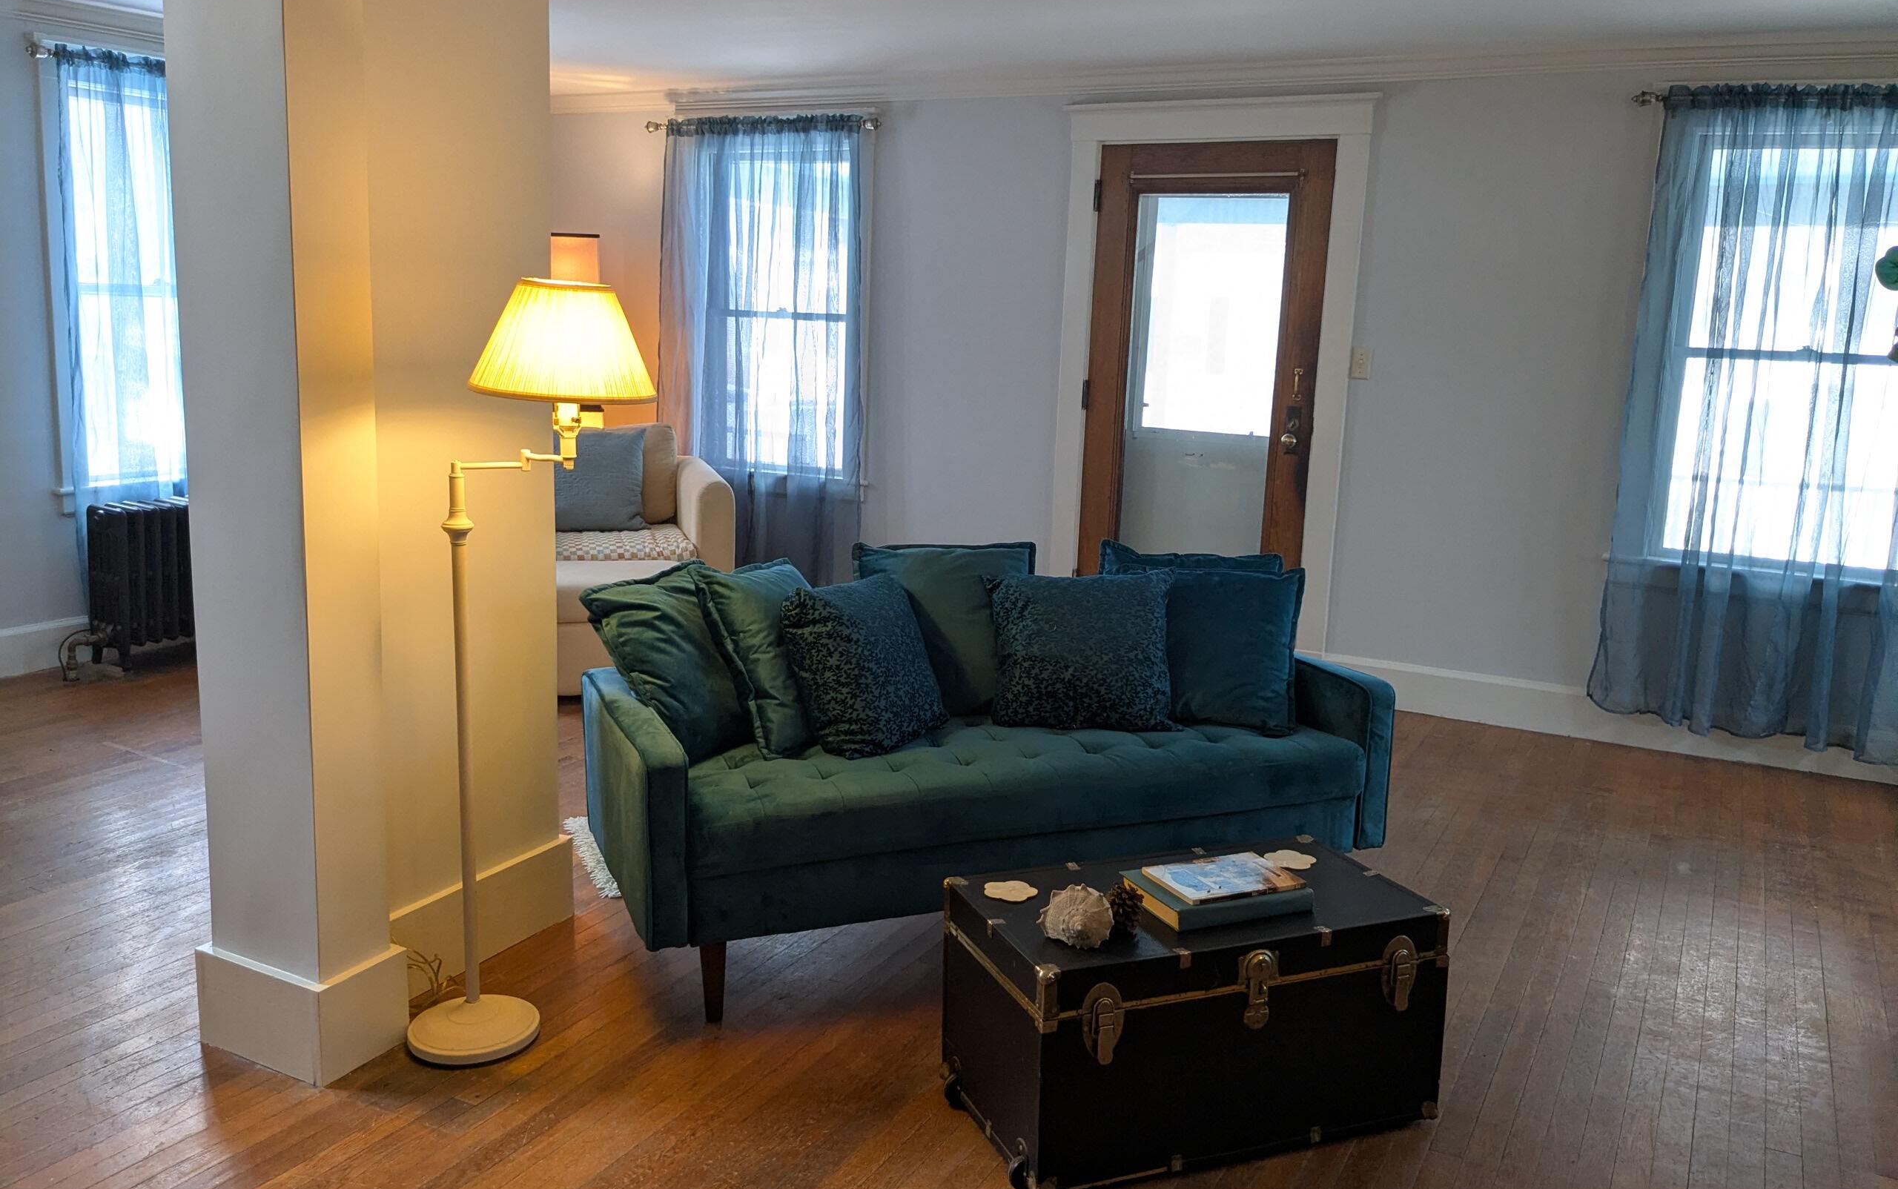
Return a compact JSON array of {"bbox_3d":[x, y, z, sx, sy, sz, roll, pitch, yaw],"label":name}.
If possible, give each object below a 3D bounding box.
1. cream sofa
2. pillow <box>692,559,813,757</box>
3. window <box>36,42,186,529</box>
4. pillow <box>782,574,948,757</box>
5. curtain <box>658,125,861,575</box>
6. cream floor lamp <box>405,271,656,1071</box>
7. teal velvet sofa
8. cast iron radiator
[{"bbox_3d":[-1.672,-0.166,5.477,1.600,0.900,0.930,-2,11,-20],"label":"cream sofa"},{"bbox_3d":[-0.352,0.119,3.080,0.150,0.400,0.390,-23,1,22],"label":"pillow"},{"bbox_3d":[-2.867,-1.125,5.538,0.130,1.630,1.020,8,12,27],"label":"window"},{"bbox_3d":[-0.163,0.140,3.130,0.150,0.390,0.390,-24,-5,32],"label":"pillow"},{"bbox_3d":[-0.865,-1.032,6.483,1.040,2.070,0.100,8,12,27],"label":"curtain"},{"bbox_3d":[-0.750,0.149,2.603,0.430,1.390,0.300,3,10,2],"label":"cream floor lamp"},{"bbox_3d":[0.073,0.450,3.409,1.720,0.570,0.800,-3,11,-25],"label":"teal velvet sofa"},{"bbox_3d":[-2.778,-0.083,5.619,0.210,0.600,0.850,8,12,27],"label":"cast iron radiator"}]

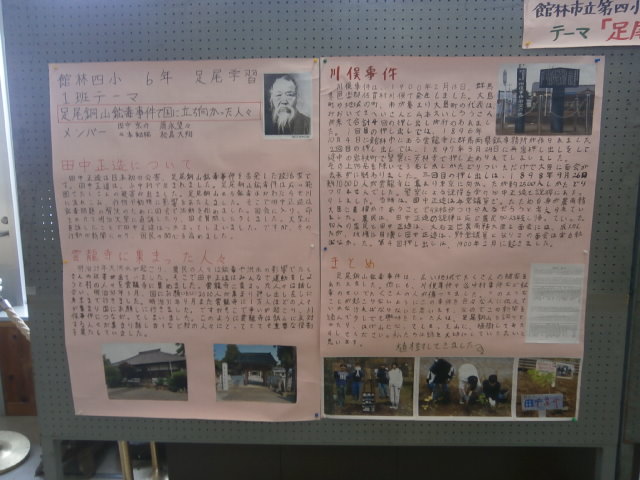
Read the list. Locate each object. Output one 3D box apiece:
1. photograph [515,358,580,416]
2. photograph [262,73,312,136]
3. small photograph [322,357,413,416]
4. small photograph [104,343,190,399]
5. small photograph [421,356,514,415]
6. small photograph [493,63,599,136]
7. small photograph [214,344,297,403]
[{"bbox_3d":[0.691,0.450,1.459,0.189,0.188,0.010,0,7,2],"label":"photograph"},{"bbox_3d":[-0.093,-0.385,1.383,0.137,0.183,0.010,0,7,2],"label":"photograph"},{"bbox_3d":[0.151,0.454,1.482,0.280,0.192,0.010,0,7,2],"label":"small photograph"},{"bbox_3d":[-0.543,0.415,1.504,0.254,0.186,0.010,0,7,2],"label":"small photograph"},{"bbox_3d":[0.445,0.451,1.469,0.285,0.190,0.010,0,7,2],"label":"small photograph"},{"bbox_3d":[0.635,-0.393,1.353,0.266,0.195,0.010,0,7,2],"label":"small photograph"},{"bbox_3d":[-0.198,0.417,1.491,0.254,0.186,0.010,0,7,2],"label":"small photograph"}]

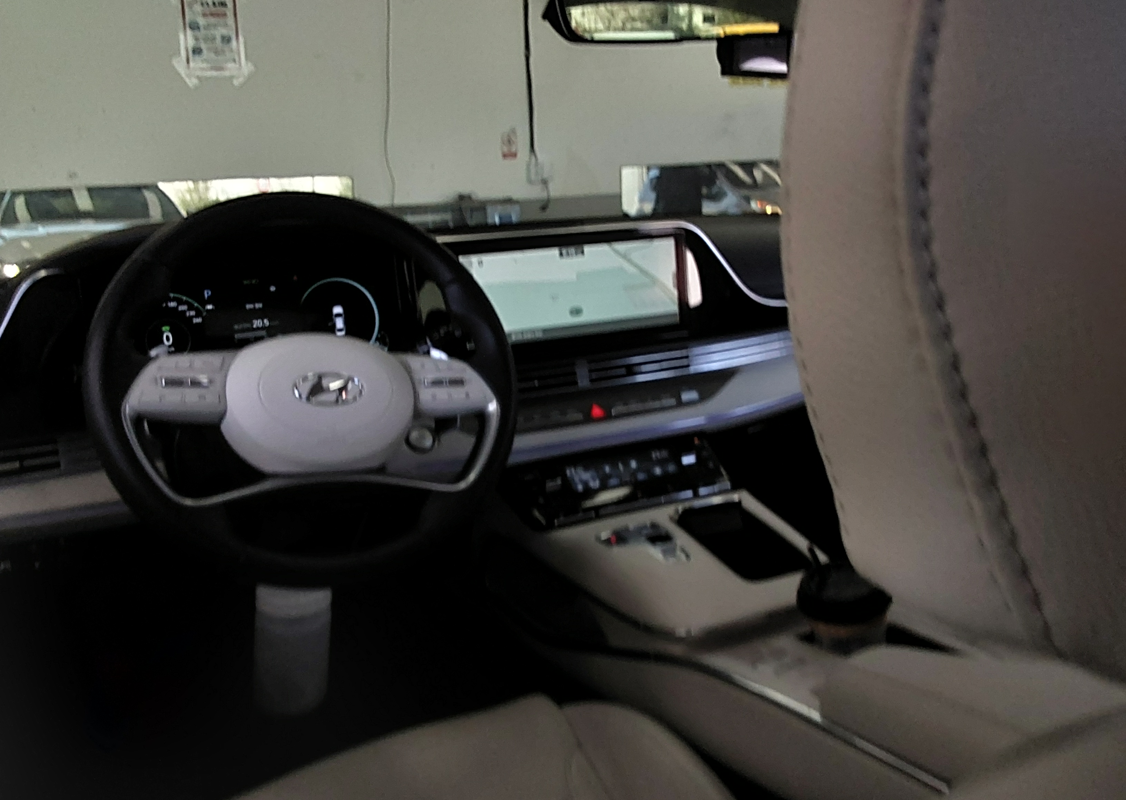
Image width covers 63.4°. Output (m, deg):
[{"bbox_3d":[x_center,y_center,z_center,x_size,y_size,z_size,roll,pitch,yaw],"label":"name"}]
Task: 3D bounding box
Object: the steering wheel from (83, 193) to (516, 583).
[{"bbox_3d":[-0.229,-0.011,0.837,0.375,0.375,0.095,-2,-20,-23],"label":"steering wheel"}]

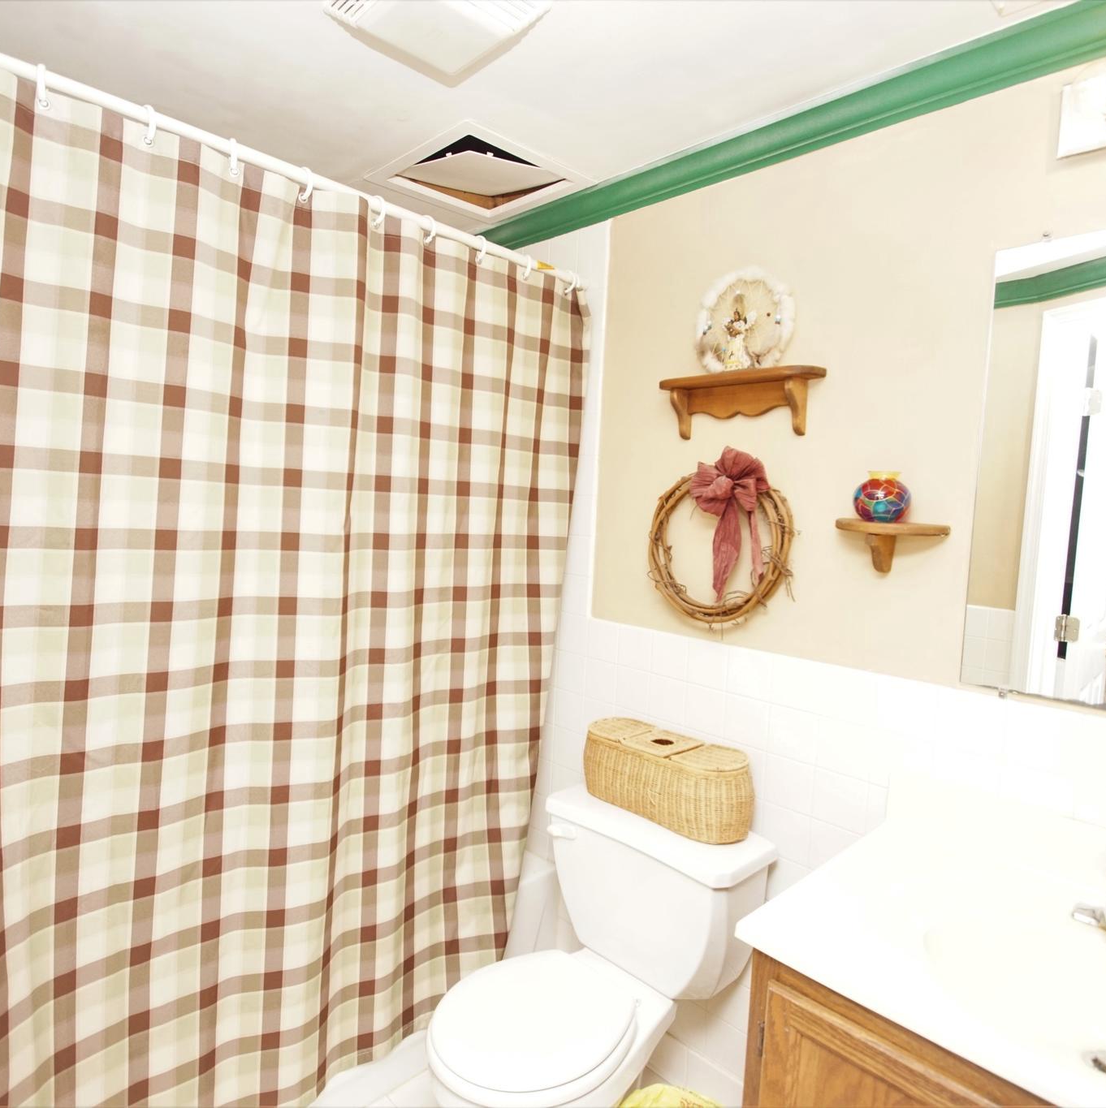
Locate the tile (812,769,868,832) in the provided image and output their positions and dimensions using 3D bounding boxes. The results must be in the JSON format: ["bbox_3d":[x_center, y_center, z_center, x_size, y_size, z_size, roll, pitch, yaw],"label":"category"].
[{"bbox_3d":[0.597,0.508,1.434,0.108,0.109,0.009,7,6,44],"label":"tile"}]

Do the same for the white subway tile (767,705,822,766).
[{"bbox_3d":[0.522,0.389,1.501,0.108,0.109,0.009,7,6,44],"label":"white subway tile"}]

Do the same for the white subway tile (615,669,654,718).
[{"bbox_3d":[0.210,0.356,1.823,0.108,0.111,0.010,7,6,43],"label":"white subway tile"}]

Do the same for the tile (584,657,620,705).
[{"bbox_3d":[0.130,0.346,1.898,0.108,0.111,0.010,7,6,43],"label":"tile"}]

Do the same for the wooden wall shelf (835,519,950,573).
[{"bbox_3d":[0.629,-0.012,1.331,0.205,0.095,0.110,7,6,43],"label":"wooden wall shelf"}]

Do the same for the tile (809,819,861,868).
[{"bbox_3d":[0.598,0.631,1.464,0.108,0.111,0.010,7,6,43],"label":"tile"}]

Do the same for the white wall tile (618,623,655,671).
[{"bbox_3d":[0.217,0.243,1.789,0.108,0.109,0.009,7,6,44],"label":"white wall tile"}]

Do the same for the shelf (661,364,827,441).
[{"bbox_3d":[0.396,-0.328,1.528,0.373,0.132,0.088,7,6,44],"label":"shelf"}]

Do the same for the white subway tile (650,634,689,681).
[{"bbox_3d":[0.294,0.252,1.715,0.108,0.109,0.009,7,6,44],"label":"white subway tile"}]

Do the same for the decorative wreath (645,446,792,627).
[{"bbox_3d":[0.358,-0.033,1.581,0.373,0.402,0.080,7,6,44],"label":"decorative wreath"}]

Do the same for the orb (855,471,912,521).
[{"bbox_3d":[0.628,-0.108,1.321,0.099,0.100,0.099,7,6,43],"label":"orb"}]

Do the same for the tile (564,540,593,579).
[{"bbox_3d":[0.077,0.006,1.915,0.108,0.109,0.009,7,6,44],"label":"tile"}]

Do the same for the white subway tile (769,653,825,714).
[{"bbox_3d":[0.527,0.279,1.492,0.108,0.109,0.009,7,6,44],"label":"white subway tile"}]

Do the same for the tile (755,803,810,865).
[{"bbox_3d":[0.518,0.621,1.540,0.108,0.111,0.010,7,6,43],"label":"tile"}]

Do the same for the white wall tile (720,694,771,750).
[{"bbox_3d":[0.444,0.380,1.576,0.108,0.109,0.009,7,6,44],"label":"white wall tile"}]

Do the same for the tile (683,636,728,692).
[{"bbox_3d":[0.374,0.262,1.663,0.108,0.111,0.010,7,6,43],"label":"tile"}]

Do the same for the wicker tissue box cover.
[{"bbox_3d":[0.258,0.518,1.624,0.438,0.153,0.168,7,6,44],"label":"wicker tissue box cover"}]

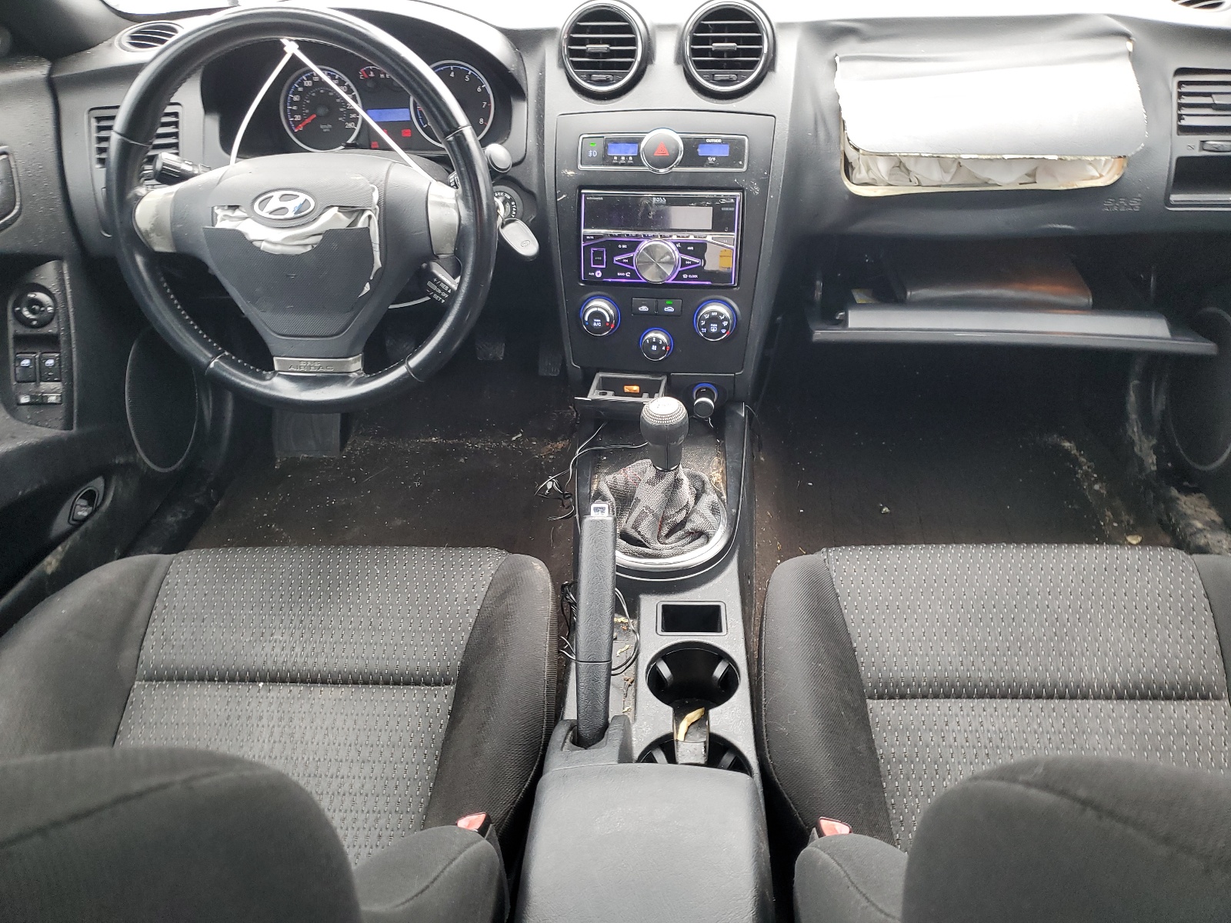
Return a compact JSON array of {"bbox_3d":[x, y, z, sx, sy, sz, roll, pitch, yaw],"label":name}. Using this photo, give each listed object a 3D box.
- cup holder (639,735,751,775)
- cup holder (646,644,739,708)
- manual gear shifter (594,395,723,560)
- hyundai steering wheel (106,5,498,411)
[{"bbox_3d":[0.057,0.255,0.689,0.082,0.060,0.082,1,34,3],"label":"cup holder"},{"bbox_3d":[0.064,0.202,0.775,0.078,0.060,0.078,1,34,3],"label":"cup holder"},{"bbox_3d":[0.047,0.000,0.919,0.138,0.150,0.150,1,35,3],"label":"manual gear shifter"},{"bbox_3d":[-0.305,-0.242,0.925,0.385,0.385,0.090,1,17,3],"label":"hyundai steering wheel"}]

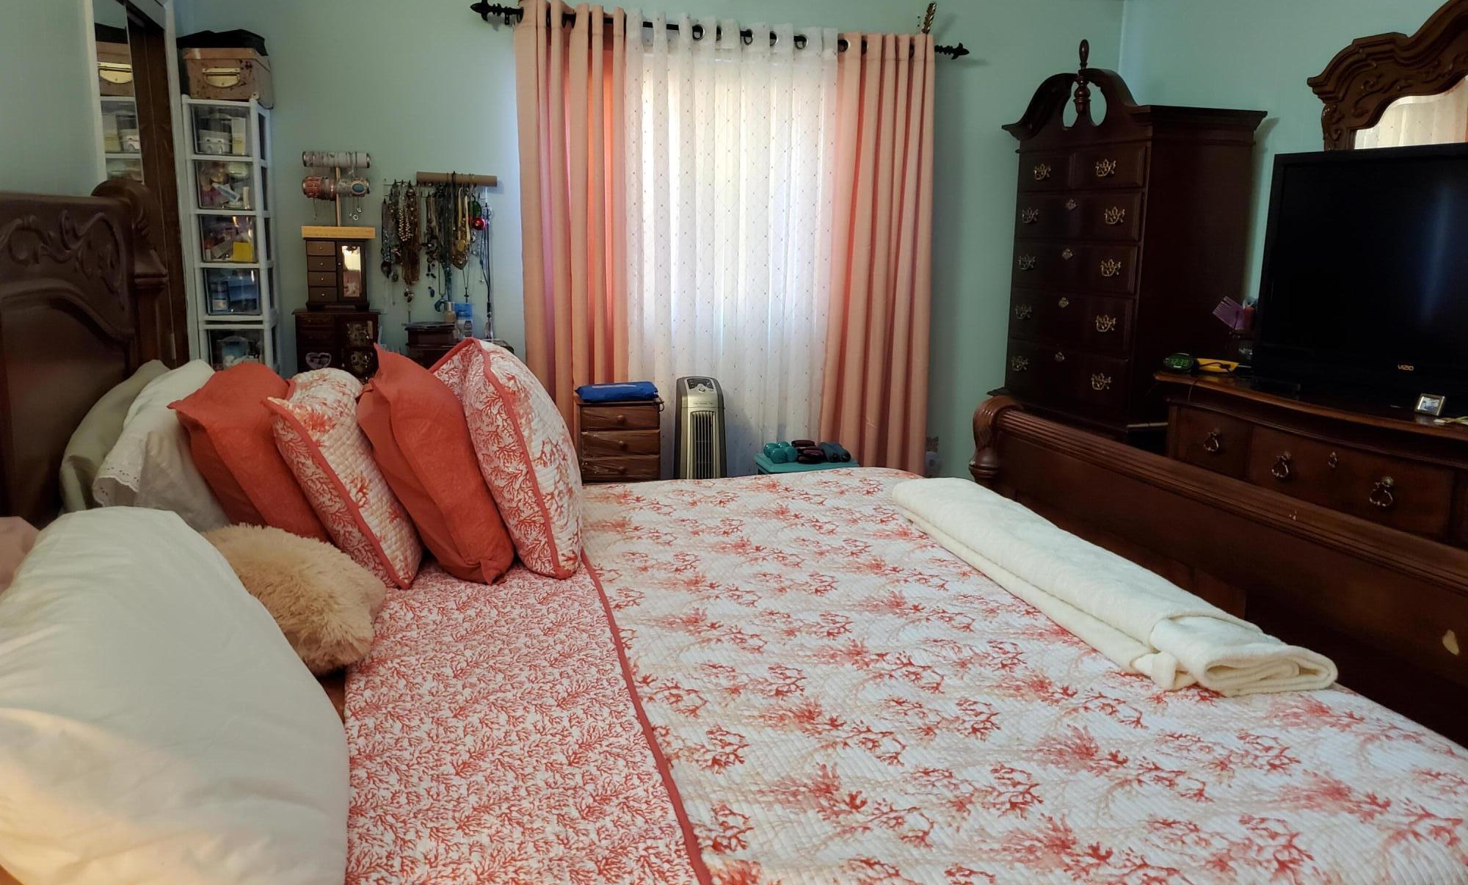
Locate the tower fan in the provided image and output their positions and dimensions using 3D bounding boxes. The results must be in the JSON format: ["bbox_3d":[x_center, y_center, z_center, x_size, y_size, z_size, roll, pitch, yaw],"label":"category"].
[{"bbox_3d":[-0.134,0.150,4.385,0.215,0.850,0.210,-2,12,-16],"label":"tower fan"}]

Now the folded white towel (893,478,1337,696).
[{"bbox_3d":[0.659,0.242,2.355,0.300,0.080,1.280,-1,11,-13],"label":"folded white towel"}]

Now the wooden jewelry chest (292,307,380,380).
[{"bbox_3d":[-1.455,-0.308,4.063,0.285,0.370,0.210,-2,12,-16],"label":"wooden jewelry chest"}]

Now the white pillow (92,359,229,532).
[{"bbox_3d":[-1.104,0.051,2.316,0.160,0.460,0.640,-37,19,-7],"label":"white pillow"}]

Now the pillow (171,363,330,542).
[{"bbox_3d":[-0.982,0.054,2.343,0.170,0.460,0.610,-33,18,-8],"label":"pillow"}]

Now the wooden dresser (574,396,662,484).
[{"bbox_3d":[-0.454,0.210,4.300,0.300,0.760,0.280,-2,12,-16],"label":"wooden dresser"}]

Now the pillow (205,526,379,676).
[{"bbox_3d":[-0.801,0.243,1.893,0.400,0.160,0.410,7,22,-20],"label":"pillow"}]

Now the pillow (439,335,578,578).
[{"bbox_3d":[-0.498,0.000,2.446,0.180,0.480,0.570,-19,16,-12],"label":"pillow"}]

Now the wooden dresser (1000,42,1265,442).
[{"bbox_3d":[1.521,-0.491,4.510,0.500,2.150,0.980,-2,12,-16],"label":"wooden dresser"}]

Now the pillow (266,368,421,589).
[{"bbox_3d":[-0.820,0.050,2.359,0.170,0.460,0.580,-32,18,-9],"label":"pillow"}]

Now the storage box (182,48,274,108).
[{"bbox_3d":[-1.736,-1.243,3.768,0.215,0.160,0.340,-2,12,-16],"label":"storage box"}]

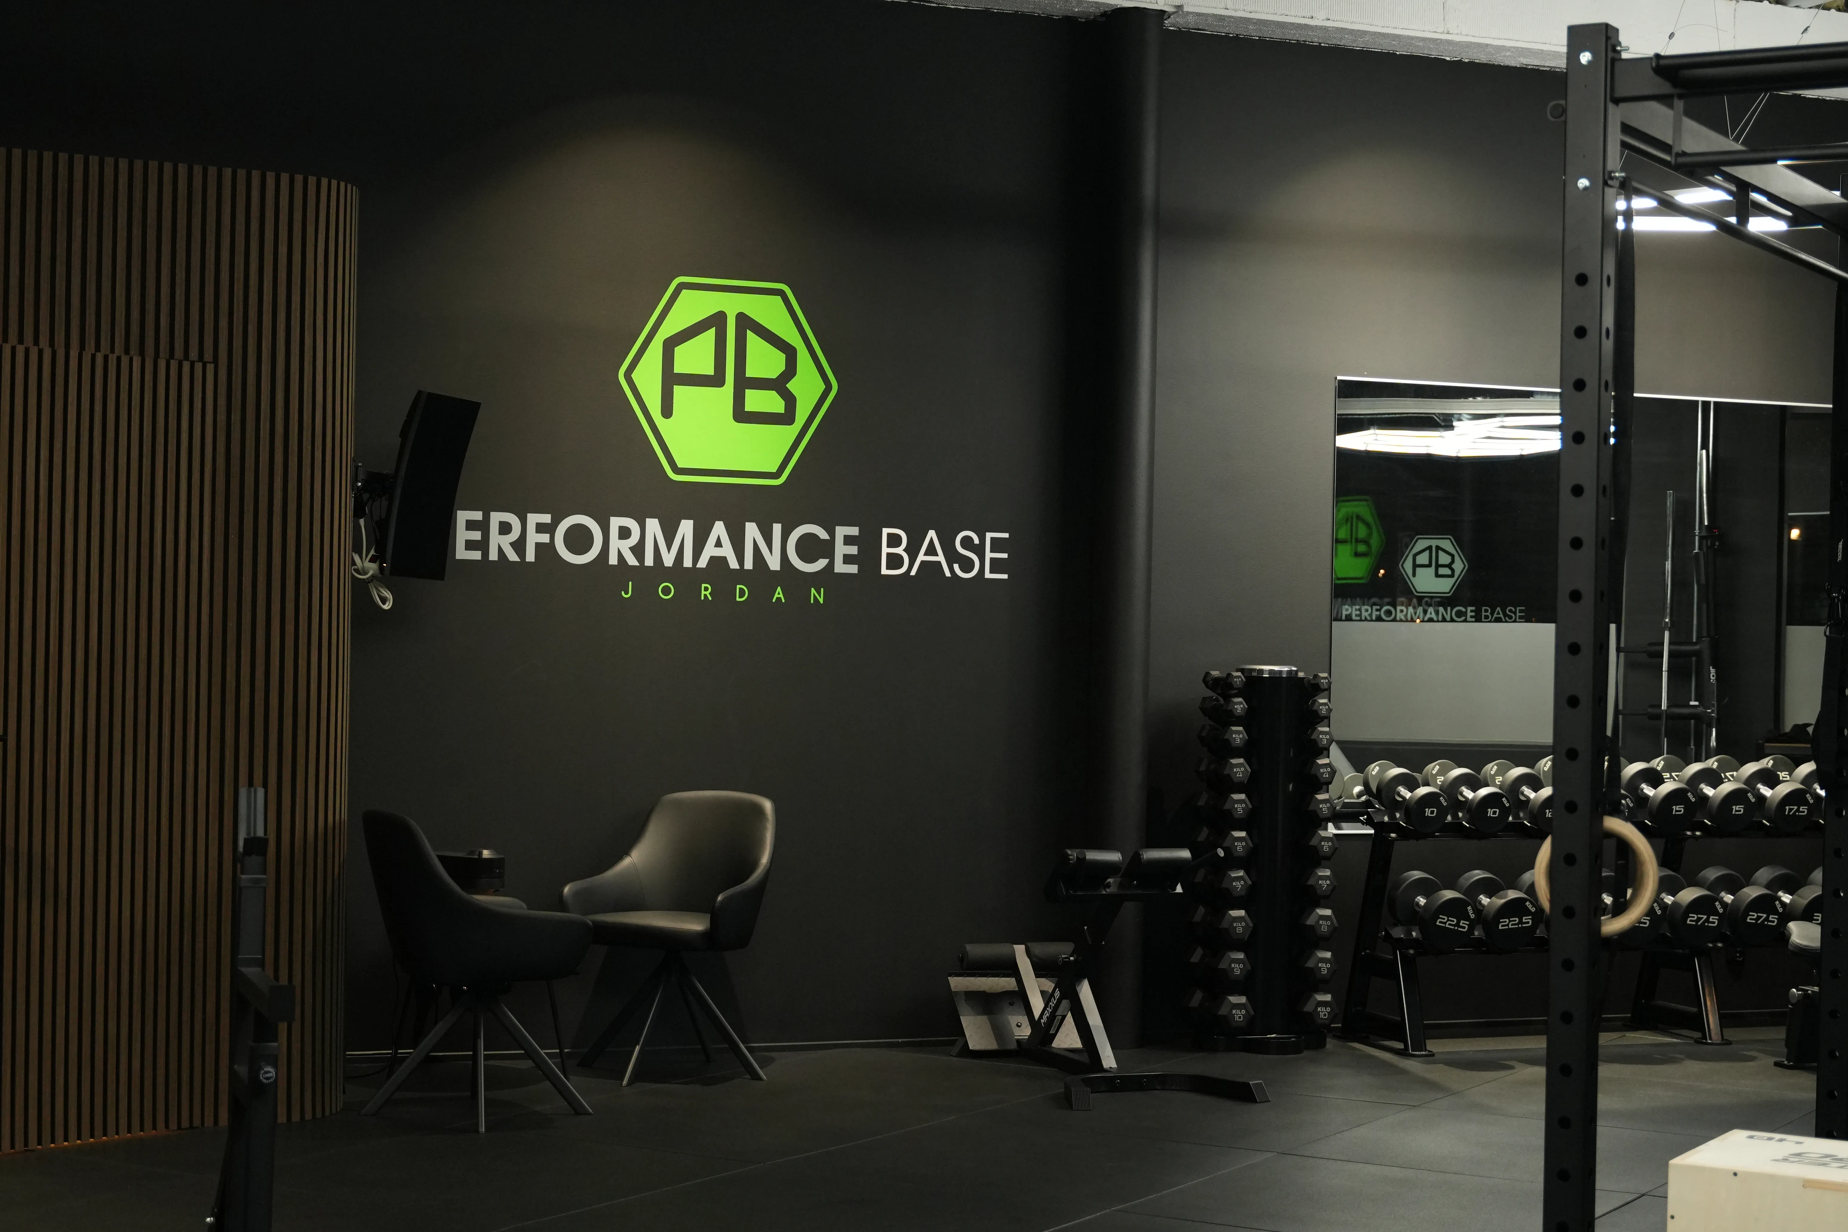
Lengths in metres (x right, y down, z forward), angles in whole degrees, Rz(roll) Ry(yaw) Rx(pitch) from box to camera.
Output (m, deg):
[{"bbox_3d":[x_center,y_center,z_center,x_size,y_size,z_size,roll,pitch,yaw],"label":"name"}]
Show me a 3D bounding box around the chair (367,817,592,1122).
[{"bbox_3d":[-1.233,0.968,8.279,0.588,0.833,0.573,1,0,-29],"label":"chair"}]

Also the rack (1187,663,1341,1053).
[{"bbox_3d":[1.118,0.805,9.978,0.451,1.264,0.431,1,0,-22],"label":"rack"}]

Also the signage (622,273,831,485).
[{"bbox_3d":[-0.625,-0.749,9.527,0.742,0.655,0.020,1,0,-22],"label":"signage"}]

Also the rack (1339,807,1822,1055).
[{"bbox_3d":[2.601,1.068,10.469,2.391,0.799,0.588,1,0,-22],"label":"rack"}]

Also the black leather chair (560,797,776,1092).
[{"bbox_3d":[-0.765,0.981,9.111,0.573,0.833,0.588,1,0,23],"label":"black leather chair"}]

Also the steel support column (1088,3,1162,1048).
[{"bbox_3d":[0.670,-0.290,9.930,0.191,3.437,0.191,1,0,0],"label":"steel support column"}]

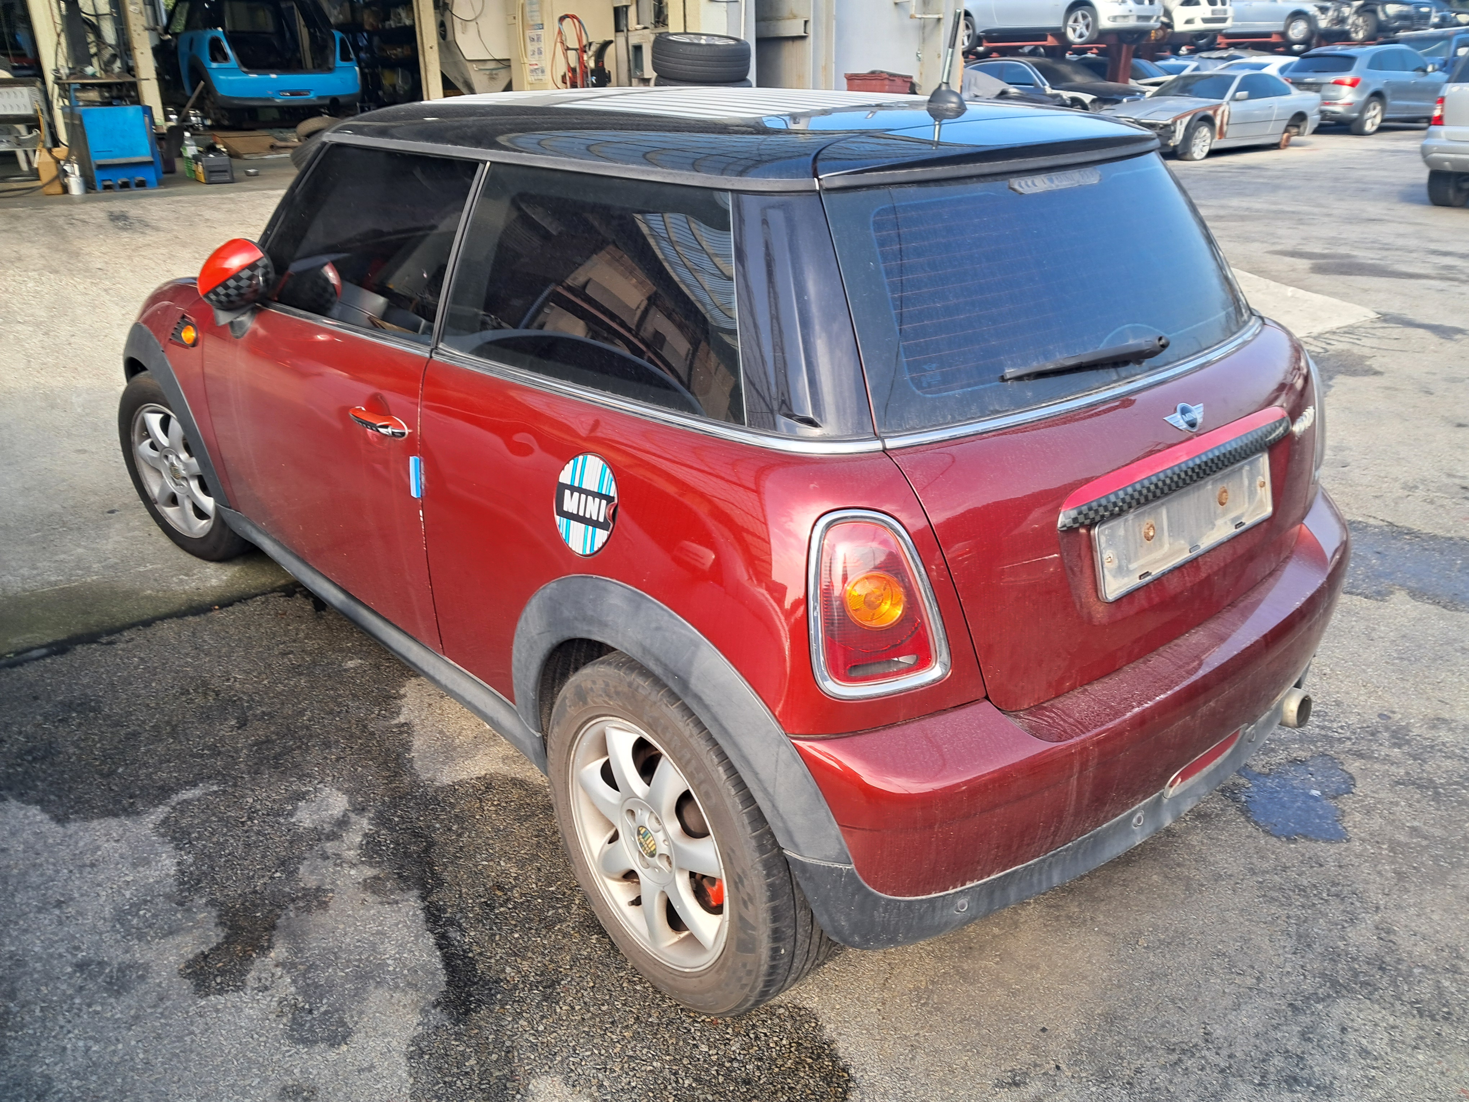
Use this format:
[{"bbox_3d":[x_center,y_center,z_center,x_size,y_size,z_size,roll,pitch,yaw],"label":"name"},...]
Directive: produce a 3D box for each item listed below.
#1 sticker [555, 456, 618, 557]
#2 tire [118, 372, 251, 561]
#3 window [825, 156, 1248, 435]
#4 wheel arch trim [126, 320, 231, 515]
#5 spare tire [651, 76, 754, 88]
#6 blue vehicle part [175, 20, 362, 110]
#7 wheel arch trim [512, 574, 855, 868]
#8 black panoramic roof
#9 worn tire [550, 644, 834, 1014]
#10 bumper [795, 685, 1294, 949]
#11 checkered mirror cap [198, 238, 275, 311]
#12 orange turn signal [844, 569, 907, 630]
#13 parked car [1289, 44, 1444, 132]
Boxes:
[{"bbox_3d":[-0.221,-0.064,1.731,0.020,0.175,0.172,-12,25,-43],"label":"sticker"},{"bbox_3d":[-1.710,-0.279,3.650,0.615,0.615,0.205,15,28,31],"label":"tire"},{"bbox_3d":[0.556,-0.468,1.879,1.070,0.380,0.100,-19,-5,-36],"label":"window"},{"bbox_3d":[-1.690,-0.466,3.458,0.135,0.460,0.880,-19,29,-36],"label":"wheel arch trim"},{"bbox_3d":[-0.200,-2.942,7.400,0.645,0.225,0.645,-1,23,0],"label":"spare tire"},{"bbox_3d":[-4.862,-5.212,12.238,1.660,0.840,1.150,-14,27,-28],"label":"blue vehicle part"},{"bbox_3d":[-0.103,0.226,1.703,0.120,0.390,0.800,-19,29,-36],"label":"wheel arch trim"},{"bbox_3d":[0.000,-0.904,2.426,1.130,0.130,1.580,-20,30,-37],"label":"black panoramic roof"},{"bbox_3d":[-0.084,0.452,1.914,0.205,0.615,0.615,-20,30,-37],"label":"worn tire"},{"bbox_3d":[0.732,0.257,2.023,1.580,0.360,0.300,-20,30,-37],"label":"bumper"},{"bbox_3d":[-1.136,-0.632,2.608,0.125,0.155,0.200,-12,26,-24],"label":"checkered mirror cap"},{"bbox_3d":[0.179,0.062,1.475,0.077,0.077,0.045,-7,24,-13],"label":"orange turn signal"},{"bbox_3d":[13.461,-9.832,24.324,4.630,1.650,1.920,-16,28,-32],"label":"parked car"}]

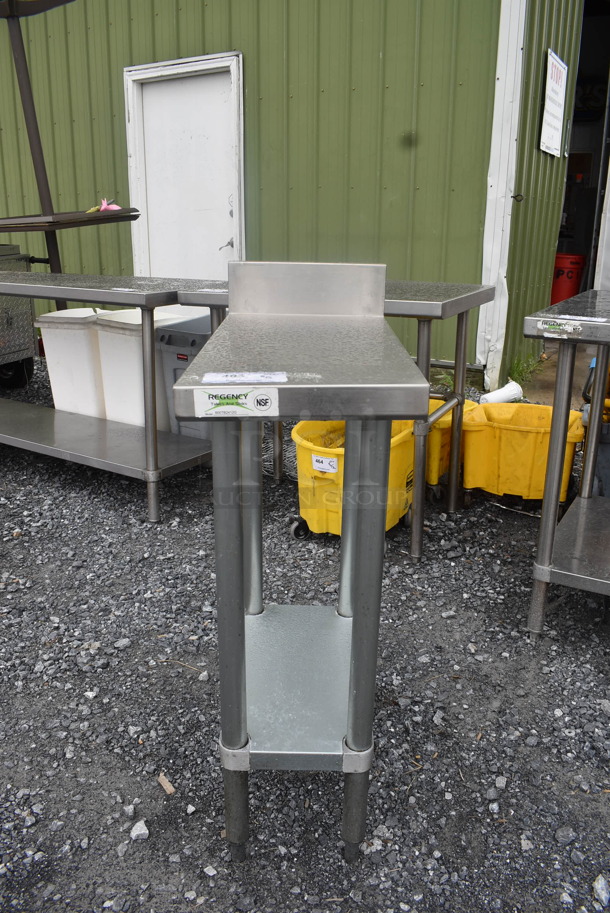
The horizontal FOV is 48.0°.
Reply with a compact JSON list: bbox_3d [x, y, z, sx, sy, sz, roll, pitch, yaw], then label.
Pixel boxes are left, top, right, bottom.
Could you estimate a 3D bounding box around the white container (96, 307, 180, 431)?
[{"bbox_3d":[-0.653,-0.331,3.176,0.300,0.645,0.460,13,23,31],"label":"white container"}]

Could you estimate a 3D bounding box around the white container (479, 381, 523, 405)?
[{"bbox_3d":[1.190,-0.370,4.169,0.260,0.118,0.118,-17,26,-27],"label":"white container"}]

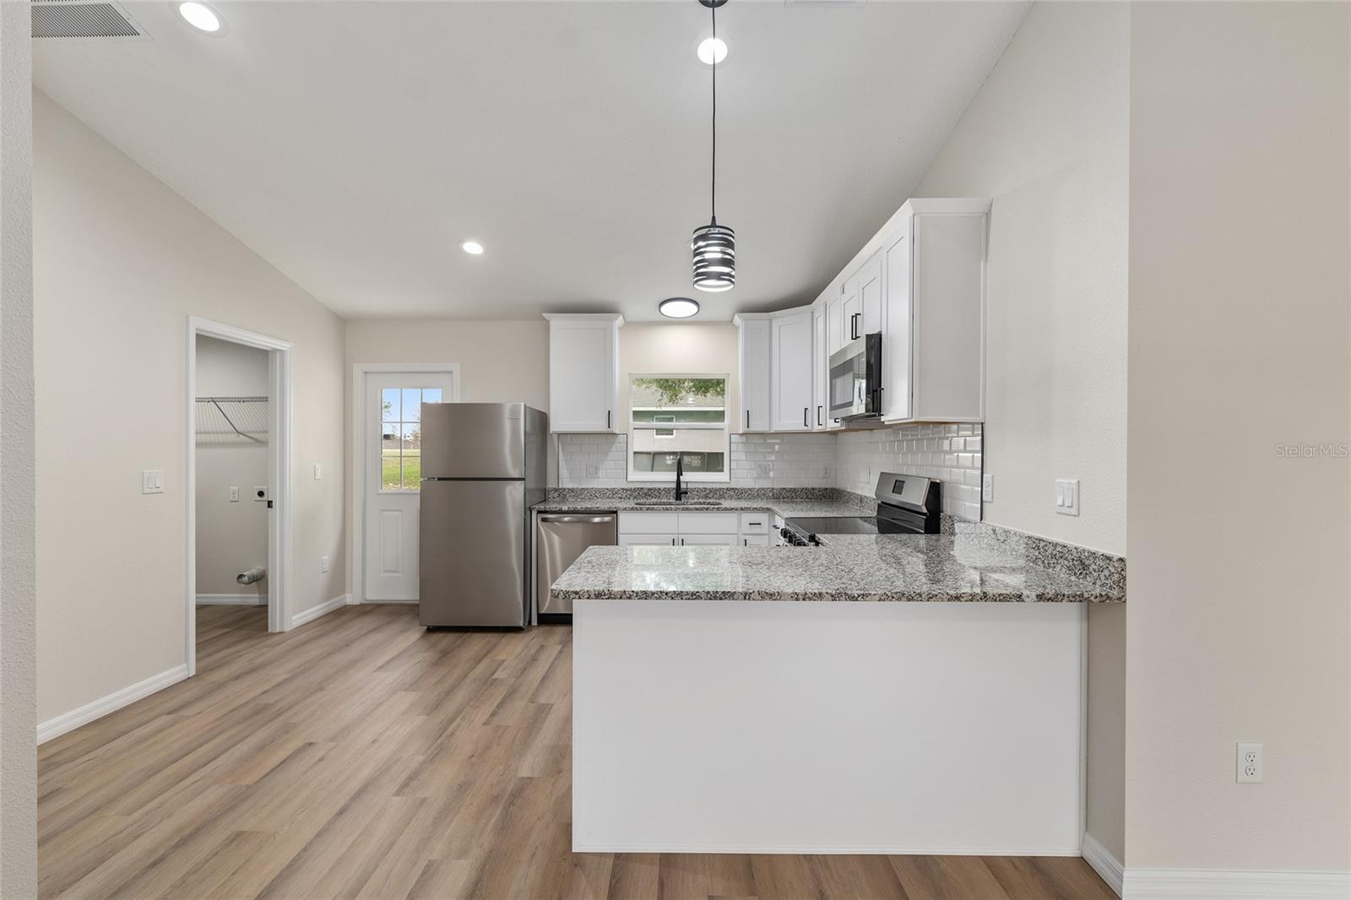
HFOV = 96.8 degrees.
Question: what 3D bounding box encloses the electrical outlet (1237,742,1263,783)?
[{"bbox_3d":[1.729,0.942,1.801,0.078,0.121,0.010,0,0,1],"label":"electrical outlet"}]

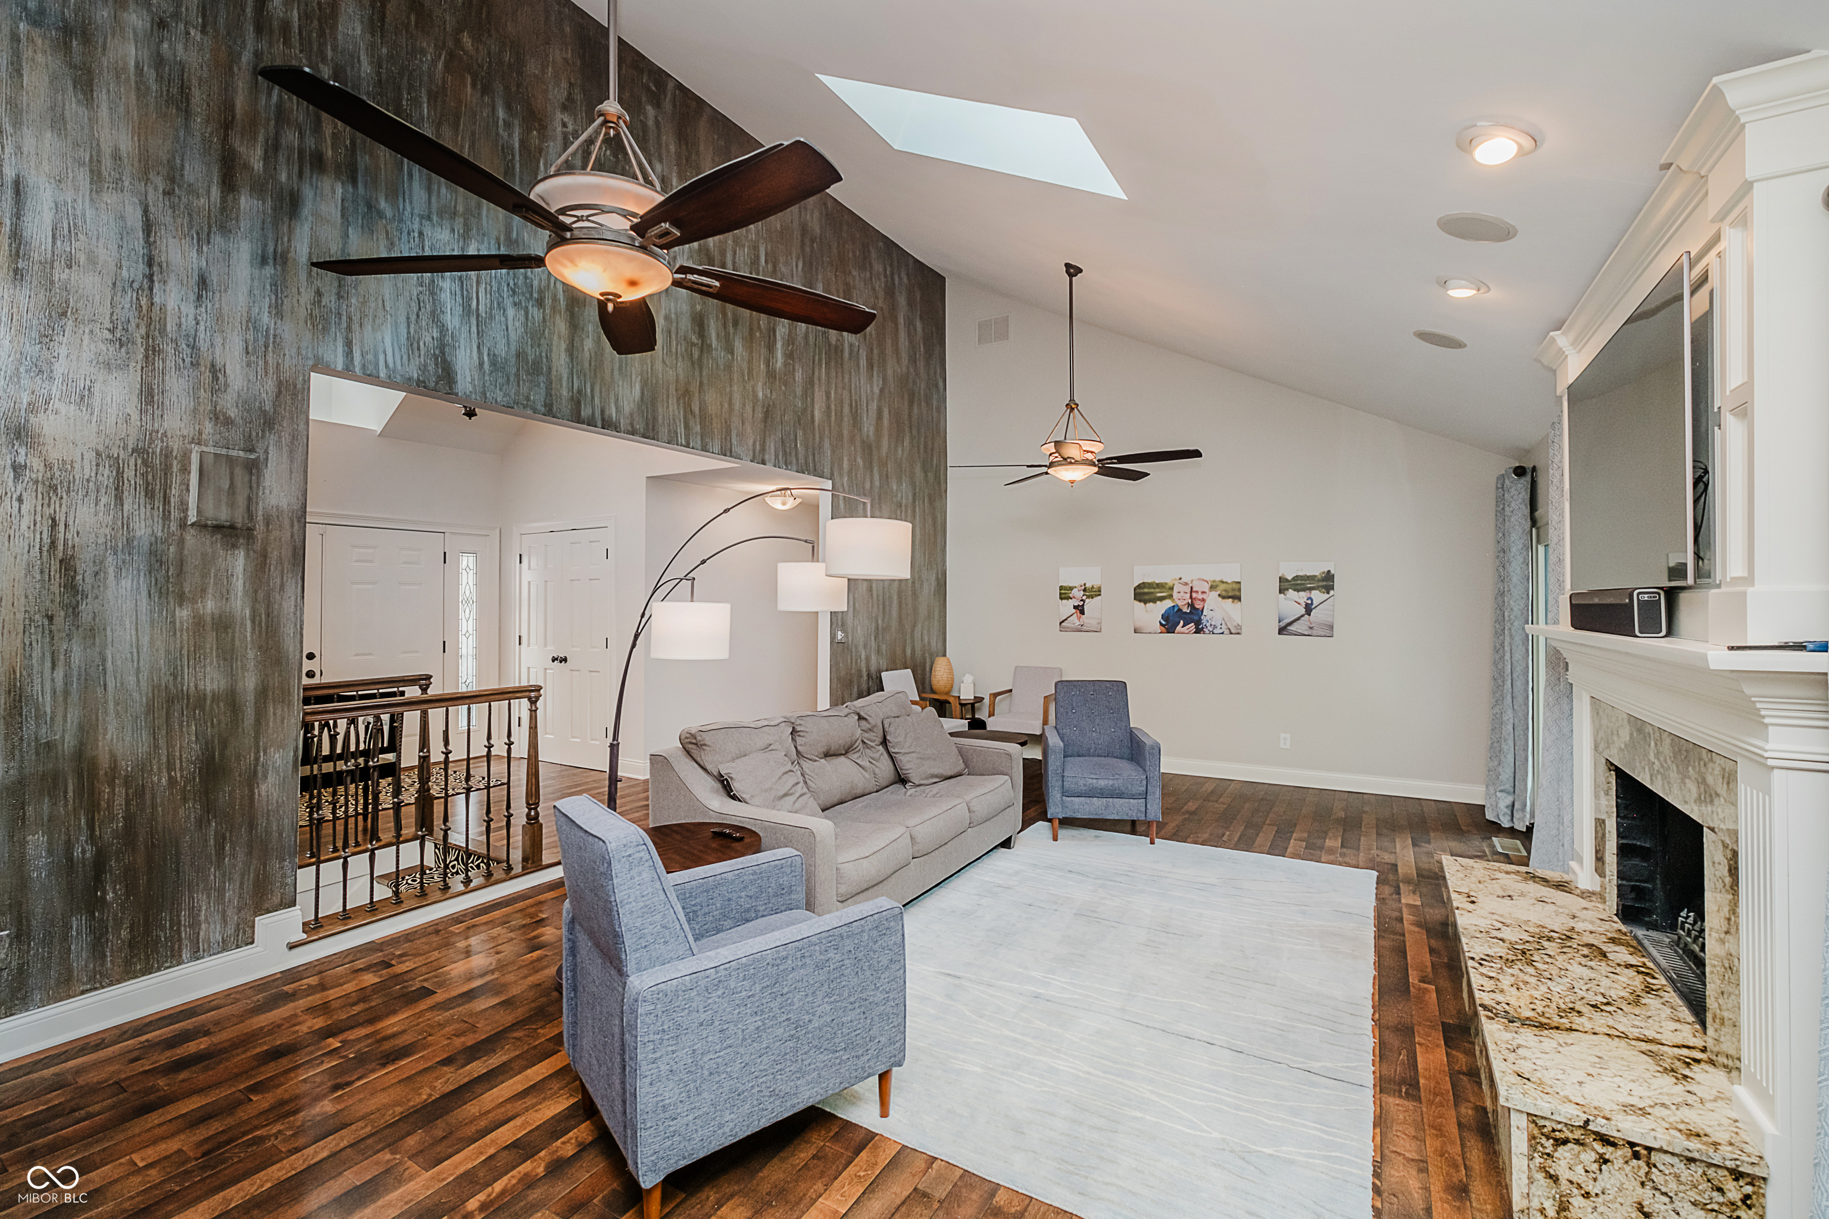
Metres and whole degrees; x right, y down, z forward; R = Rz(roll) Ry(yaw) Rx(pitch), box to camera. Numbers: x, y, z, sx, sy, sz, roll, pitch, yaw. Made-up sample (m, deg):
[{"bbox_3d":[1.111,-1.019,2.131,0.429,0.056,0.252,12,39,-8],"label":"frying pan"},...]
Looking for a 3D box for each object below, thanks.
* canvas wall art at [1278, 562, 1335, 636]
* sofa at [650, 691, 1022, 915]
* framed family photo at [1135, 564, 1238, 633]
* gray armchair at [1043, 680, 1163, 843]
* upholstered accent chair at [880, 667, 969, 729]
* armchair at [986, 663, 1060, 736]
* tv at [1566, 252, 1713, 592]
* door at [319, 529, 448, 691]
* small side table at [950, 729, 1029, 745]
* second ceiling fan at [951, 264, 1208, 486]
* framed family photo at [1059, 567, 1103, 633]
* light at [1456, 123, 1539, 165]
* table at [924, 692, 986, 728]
[{"bbox_3d":[3.153,-0.083,6.143,0.400,0.605,0.030,0,0,32],"label":"canvas wall art"},{"bbox_3d":[-0.272,1.001,4.102,0.980,0.920,2.020,0,0,32],"label":"sofa"},{"bbox_3d":[2.349,-0.088,6.598,0.895,0.604,0.035,0,0,31],"label":"framed family photo"},{"bbox_3d":[1.207,0.970,5.039,0.670,0.939,0.800,0,0,7],"label":"gray armchair"},{"bbox_3d":[0.066,1.012,6.597,0.690,0.890,0.620,0,0,32],"label":"upholstered accent chair"},{"bbox_3d":[1.021,1.002,6.849,0.600,0.880,0.760,0,0,31],"label":"armchair"},{"bbox_3d":[2.229,-0.465,2.389,0.050,0.800,1.370,0,0,31],"label":"tv"},{"bbox_3d":[-4.441,0.335,6.425,0.050,2.030,0.915,0,0,32],"label":"door"},{"bbox_3d":[0.486,1.177,5.266,0.610,0.556,0.610,0,0,32],"label":"small side table"},{"bbox_3d":[1.109,-1.636,5.348,1.700,1.550,1.680,0,0,32],"label":"second ceiling fan"},{"bbox_3d":[1.540,-0.086,7.089,0.408,0.604,0.035,0,0,31],"label":"framed family photo"},{"bbox_3d":[1.663,-1.325,2.181,0.210,0.055,0.210,30,15,28],"label":"light"},{"bbox_3d":[0.428,1.157,7.251,0.500,0.594,0.500,0,0,32],"label":"table"}]

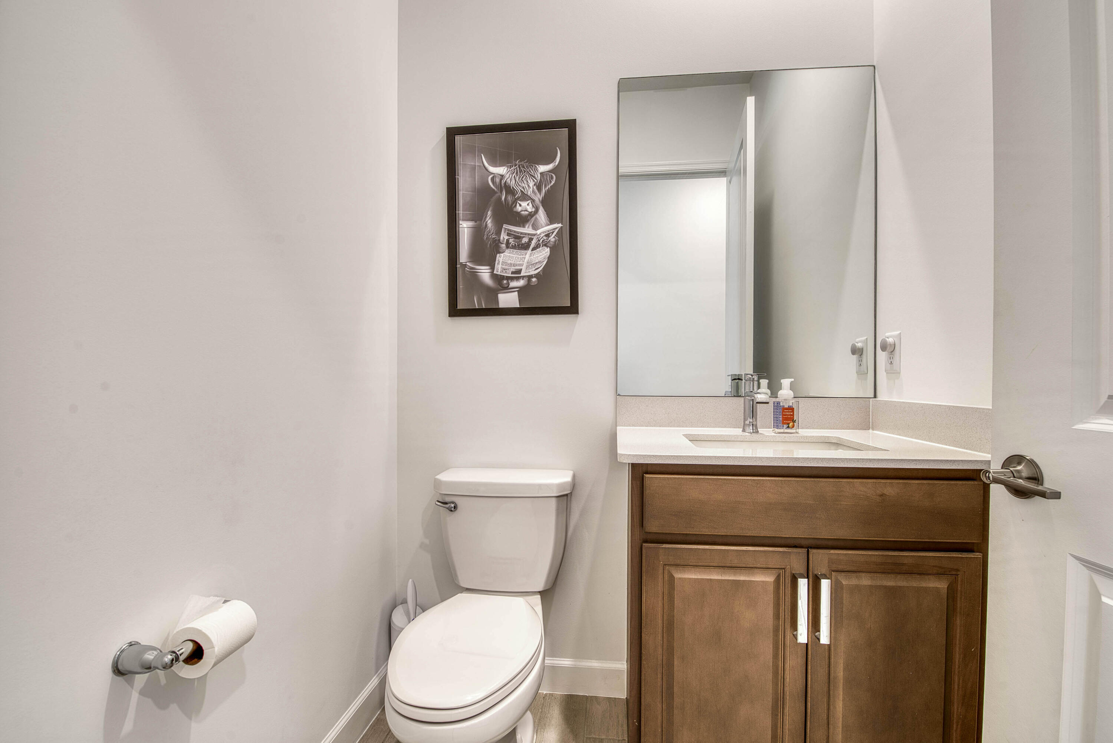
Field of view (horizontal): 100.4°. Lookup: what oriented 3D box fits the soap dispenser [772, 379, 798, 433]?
[{"bbox_3d":[0.688,0.104,1.388,0.064,0.159,0.056,0,0,0],"label":"soap dispenser"}]

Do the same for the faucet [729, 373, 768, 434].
[{"bbox_3d":[0.580,0.095,1.358,0.051,0.176,0.128,0,0,6],"label":"faucet"}]

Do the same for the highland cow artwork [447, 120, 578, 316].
[{"bbox_3d":[-0.151,-0.517,1.585,0.449,0.653,0.022,-1,0,6],"label":"highland cow artwork"}]

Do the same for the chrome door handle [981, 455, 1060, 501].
[{"bbox_3d":[0.721,0.171,0.712,0.063,0.068,0.136,0,0,-2],"label":"chrome door handle"}]

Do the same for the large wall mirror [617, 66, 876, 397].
[{"bbox_3d":[0.608,-0.446,1.509,0.813,1.058,0.012,0,0,6],"label":"large wall mirror"}]

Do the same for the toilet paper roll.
[{"bbox_3d":[-0.589,0.458,0.801,0.086,0.086,0.094,0,0,6],"label":"toilet paper roll"}]

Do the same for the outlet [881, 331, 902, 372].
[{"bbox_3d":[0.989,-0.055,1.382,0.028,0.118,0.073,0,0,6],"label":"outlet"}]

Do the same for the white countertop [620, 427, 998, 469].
[{"bbox_3d":[0.576,0.193,1.248,0.814,0.021,0.540,0,0,6],"label":"white countertop"}]

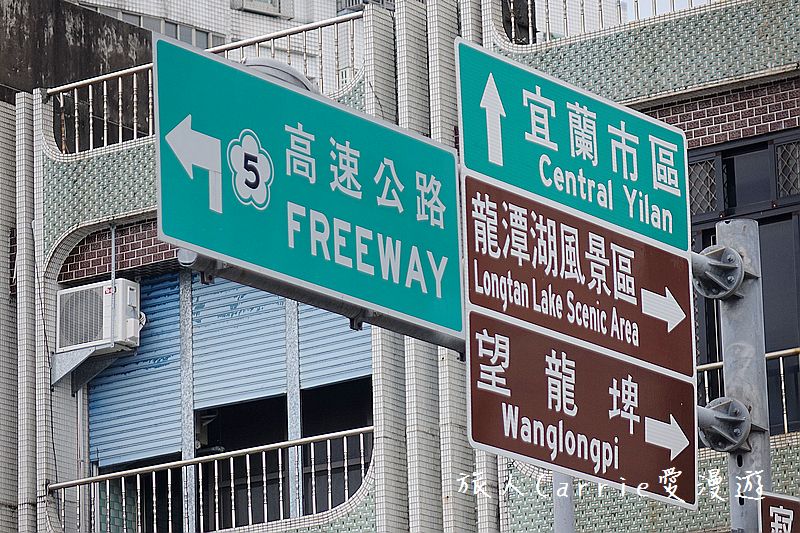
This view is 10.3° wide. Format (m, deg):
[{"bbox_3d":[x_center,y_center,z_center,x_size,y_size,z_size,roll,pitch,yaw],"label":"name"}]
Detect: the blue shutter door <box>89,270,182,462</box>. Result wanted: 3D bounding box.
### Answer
[{"bbox_3d":[-2.207,0.864,37.143,0.978,1.519,0.050,-12,-18,33],"label":"blue shutter door"}]

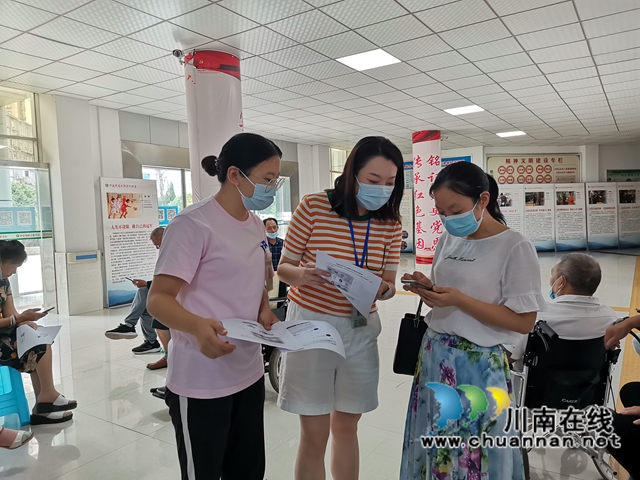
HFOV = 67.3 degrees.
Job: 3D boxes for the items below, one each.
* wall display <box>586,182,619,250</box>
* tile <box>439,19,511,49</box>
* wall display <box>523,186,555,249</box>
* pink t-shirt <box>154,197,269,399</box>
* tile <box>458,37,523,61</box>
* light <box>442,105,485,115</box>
[{"bbox_3d":[8.167,-0.679,13.875,0.890,1.960,0.050,-2,3,-7],"label":"wall display"},{"bbox_3d":[1.558,-2.054,4.795,0.600,0.030,0.600,0,4,34],"label":"tile"},{"bbox_3d":[6.369,-0.626,13.911,0.890,1.960,0.050,-2,3,-7],"label":"wall display"},{"bbox_3d":[-0.307,0.135,1.482,0.300,0.620,0.460,0,4,29],"label":"pink t-shirt"},{"bbox_3d":[1.877,-2.095,5.274,0.600,0.020,0.600,0,4,34],"label":"tile"},{"bbox_3d":[2.550,-2.313,8.489,0.600,0.050,0.600,0,4,34],"label":"light"}]

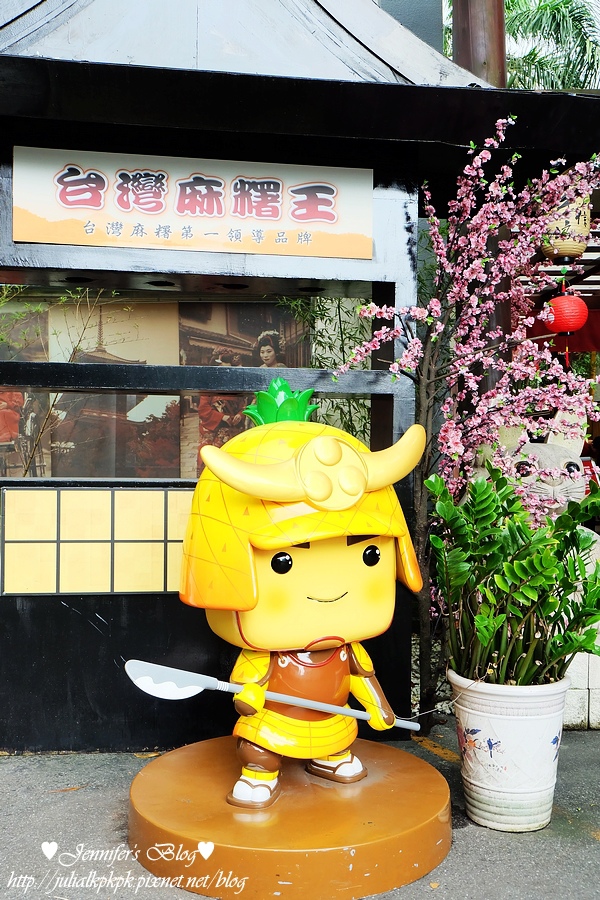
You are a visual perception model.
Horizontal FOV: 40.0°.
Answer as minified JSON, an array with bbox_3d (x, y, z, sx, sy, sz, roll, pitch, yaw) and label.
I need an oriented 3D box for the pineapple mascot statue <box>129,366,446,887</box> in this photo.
[{"bbox_3d":[-0.056,0.581,3.223,1.273,1.732,1.232,1,-2,-22],"label":"pineapple mascot statue"}]

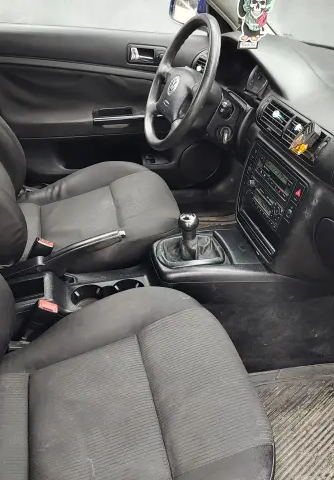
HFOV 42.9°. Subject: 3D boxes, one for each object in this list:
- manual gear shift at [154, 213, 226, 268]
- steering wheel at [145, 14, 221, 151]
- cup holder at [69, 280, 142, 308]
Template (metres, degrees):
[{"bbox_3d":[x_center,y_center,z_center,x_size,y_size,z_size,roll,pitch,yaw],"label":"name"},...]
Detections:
[{"bbox_3d":[0.066,-0.023,1.046,0.150,0.125,0.130,-5,35,-14],"label":"manual gear shift"},{"bbox_3d":[0.050,-0.437,1.211,0.090,0.380,0.380,14,28,-26],"label":"steering wheel"},{"bbox_3d":[-0.135,0.146,1.018,0.185,0.060,0.085,-5,35,-14],"label":"cup holder"}]

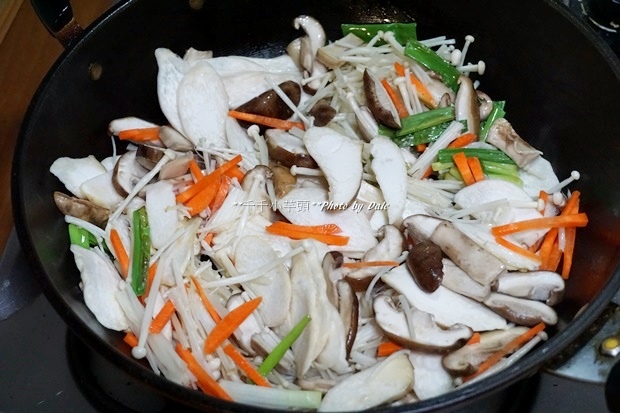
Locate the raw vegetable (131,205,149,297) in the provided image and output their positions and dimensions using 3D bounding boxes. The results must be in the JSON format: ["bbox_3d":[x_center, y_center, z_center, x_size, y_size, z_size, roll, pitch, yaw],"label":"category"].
[{"bbox_3d":[-0.097,0.026,0.603,0.010,0.007,0.056,-4,54,-2],"label":"raw vegetable"}]

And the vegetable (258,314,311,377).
[{"bbox_3d":[-0.014,0.075,0.557,0.005,0.005,0.044,31,61,25],"label":"vegetable"}]

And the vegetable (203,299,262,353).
[{"bbox_3d":[-0.041,0.065,0.567,0.009,0.006,0.043,33,59,25],"label":"vegetable"}]

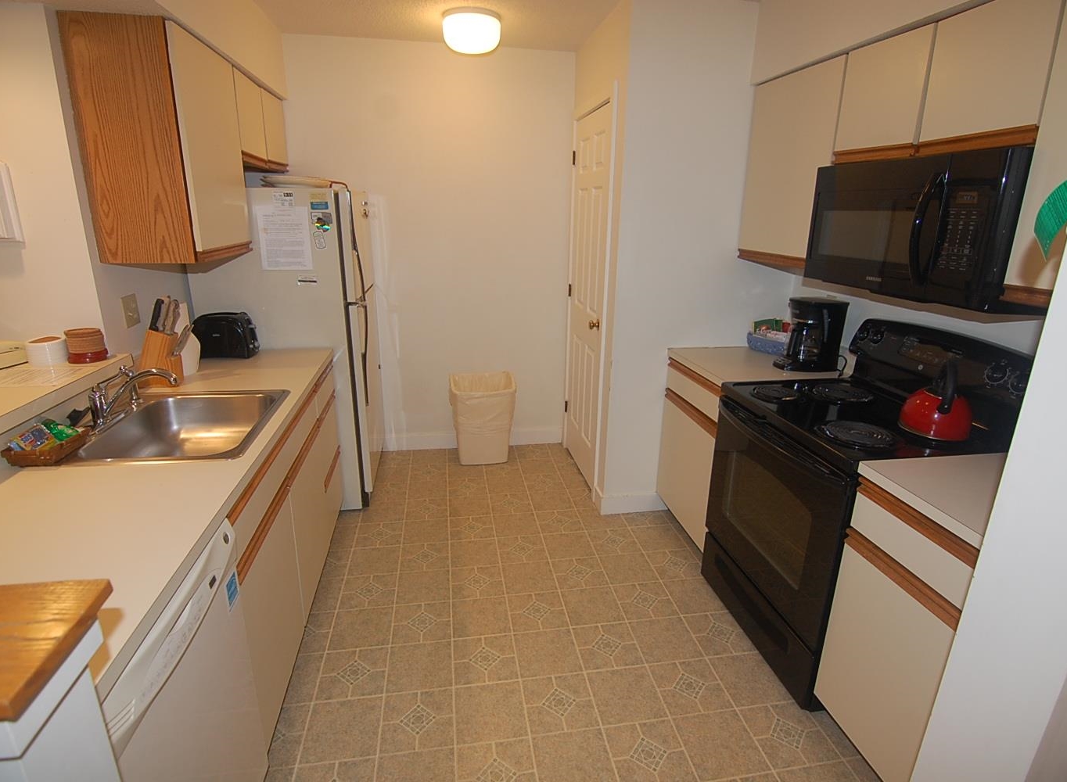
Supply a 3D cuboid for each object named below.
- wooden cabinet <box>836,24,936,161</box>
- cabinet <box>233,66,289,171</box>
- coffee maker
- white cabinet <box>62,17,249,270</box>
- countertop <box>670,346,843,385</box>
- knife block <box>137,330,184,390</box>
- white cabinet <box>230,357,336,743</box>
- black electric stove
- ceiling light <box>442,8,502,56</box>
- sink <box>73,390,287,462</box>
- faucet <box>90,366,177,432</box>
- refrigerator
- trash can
[{"bbox_3d":[1.371,-1.019,1.860,0.330,0.386,0.357,-2,18,-10],"label":"wooden cabinet"},{"bbox_3d":[-1.518,-1.331,2.606,0.325,0.369,0.789,-2,18,-10],"label":"cabinet"},{"bbox_3d":[1.294,-0.271,2.483,0.265,0.320,0.190,0,18,-5],"label":"coffee maker"},{"bbox_3d":[-1.401,-0.906,2.029,0.325,0.775,0.564,-2,18,-10],"label":"white cabinet"},{"bbox_3d":[1.098,-0.121,2.590,0.690,0.045,0.630,-2,19,-9],"label":"countertop"},{"bbox_3d":[-1.425,-0.129,1.995,0.170,0.215,0.090,0,18,-4],"label":"knife block"},{"bbox_3d":[-1.173,0.488,1.953,0.628,0.858,1.334,-2,18,-10],"label":"white cabinet"},{"bbox_3d":[1.188,0.393,2.014,0.700,1.190,0.750,-2,19,-9],"label":"black electric stove"},{"bbox_3d":[-0.304,-1.785,2.582,0.280,0.135,0.280,-2,18,-10],"label":"ceiling light"},{"bbox_3d":[-1.136,0.188,1.663,0.572,0.186,0.573,-2,18,-10],"label":"sink"},{"bbox_3d":[-1.246,0.011,1.640,0.255,0.190,0.150,-2,19,-9],"label":"faucet"},{"bbox_3d":[-1.290,-0.231,2.936,0.790,1.670,0.680,-2,19,-9],"label":"refrigerator"},{"bbox_3d":[-0.323,0.208,3.472,0.430,0.550,0.310,-2,19,-9],"label":"trash can"}]

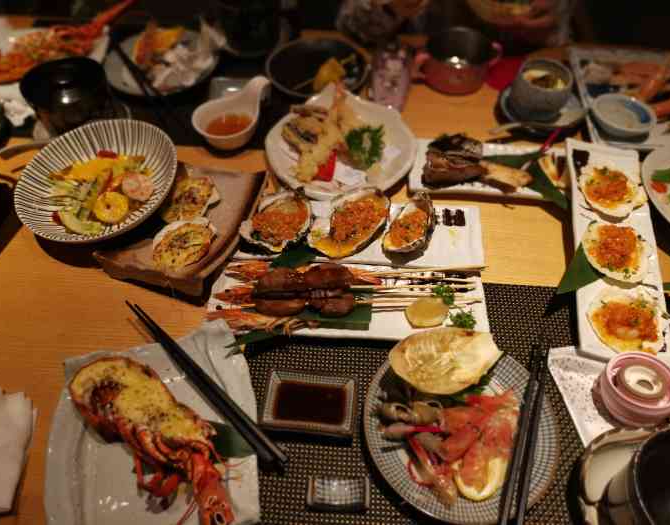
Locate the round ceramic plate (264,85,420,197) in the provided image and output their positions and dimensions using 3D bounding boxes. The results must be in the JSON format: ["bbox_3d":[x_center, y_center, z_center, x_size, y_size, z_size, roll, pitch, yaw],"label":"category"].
[{"bbox_3d":[0.008,-0.144,0.735,0.200,0.040,0.200,0,54,0],"label":"round ceramic plate"}]

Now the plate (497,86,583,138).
[{"bbox_3d":[0.298,-0.224,0.797,0.120,0.025,0.120,0,52,0],"label":"plate"}]

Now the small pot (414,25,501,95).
[{"bbox_3d":[0.187,-0.310,0.843,0.140,0.066,0.097,-8,55,-6],"label":"small pot"}]

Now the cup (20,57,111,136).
[{"bbox_3d":[-0.365,-0.220,0.767,0.113,0.078,0.113,0,54,0],"label":"cup"}]

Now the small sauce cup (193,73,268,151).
[{"bbox_3d":[-0.134,-0.201,0.757,0.086,0.052,0.130,26,56,18],"label":"small sauce cup"}]

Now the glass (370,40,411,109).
[{"bbox_3d":[0.079,-0.259,0.788,0.060,0.090,0.060,0,54,0],"label":"glass"}]

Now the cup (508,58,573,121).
[{"bbox_3d":[0.289,-0.236,0.771,0.075,0.065,0.075,0,54,0],"label":"cup"}]

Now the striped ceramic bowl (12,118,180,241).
[{"bbox_3d":[-0.285,-0.087,0.681,0.194,0.060,0.194,0,54,0],"label":"striped ceramic bowl"}]

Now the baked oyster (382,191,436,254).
[{"bbox_3d":[0.088,-0.050,0.641,0.055,0.032,0.083,19,54,14],"label":"baked oyster"}]

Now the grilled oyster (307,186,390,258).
[{"bbox_3d":[0.017,-0.042,0.651,0.070,0.034,0.110,33,60,21],"label":"grilled oyster"}]

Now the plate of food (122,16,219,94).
[{"bbox_3d":[-0.263,-0.309,0.840,0.168,0.058,0.168,1,55,0],"label":"plate of food"}]

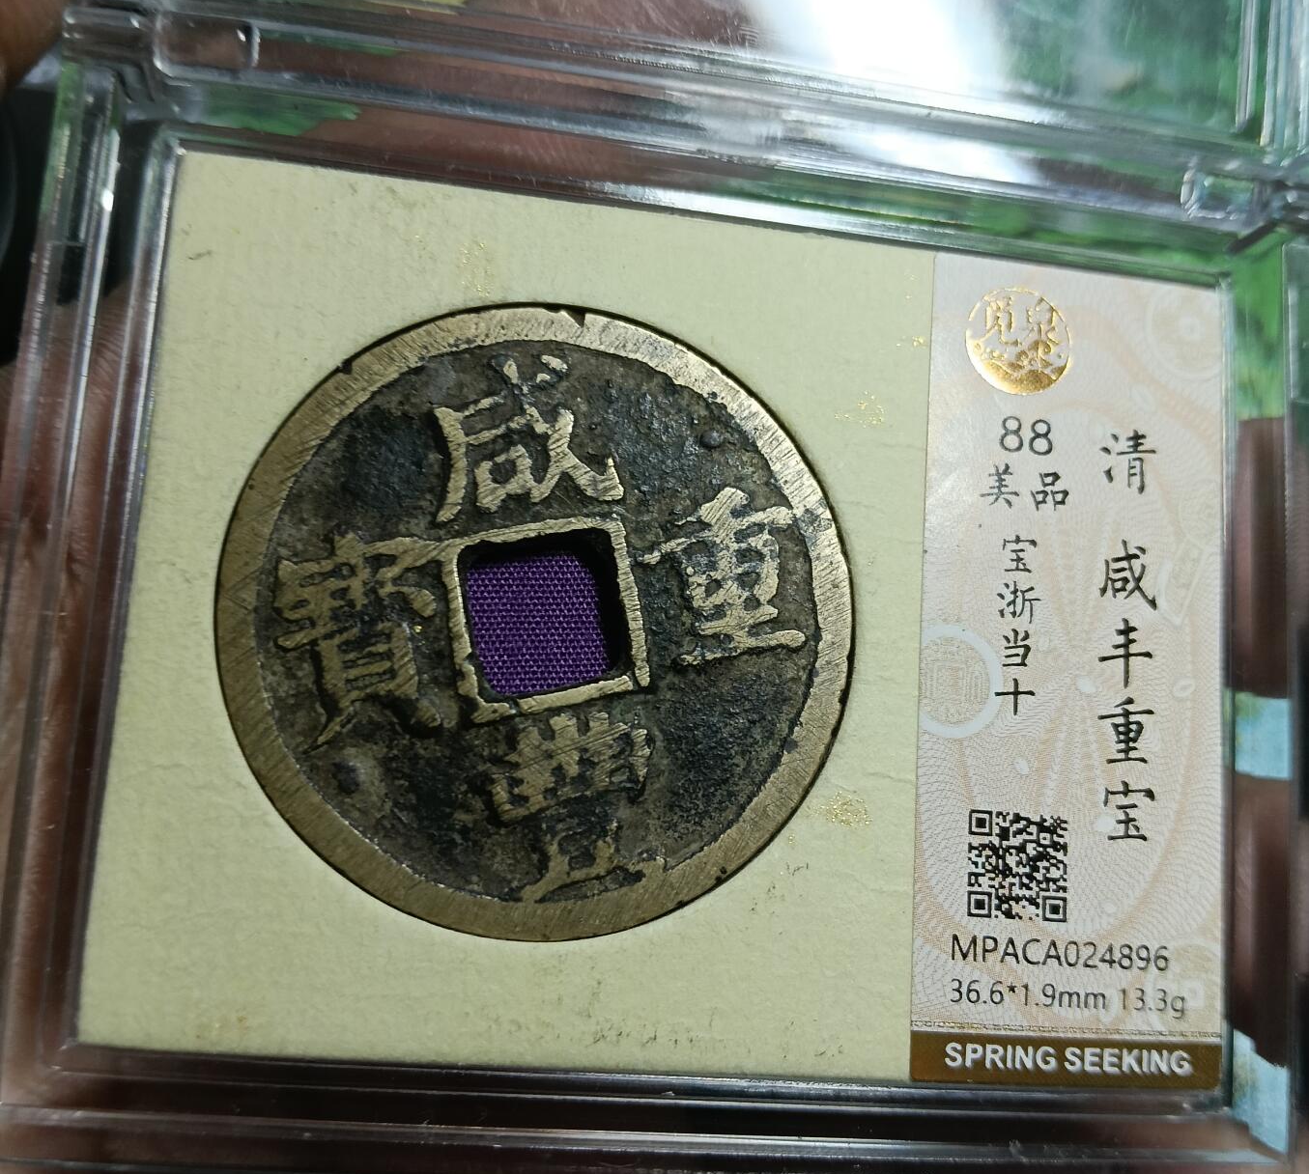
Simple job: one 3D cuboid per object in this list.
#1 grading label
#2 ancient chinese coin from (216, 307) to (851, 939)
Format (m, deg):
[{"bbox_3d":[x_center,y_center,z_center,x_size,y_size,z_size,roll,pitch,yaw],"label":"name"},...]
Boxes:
[{"bbox_3d":[0.026,0.004,0.083,0.019,0.001,0.050,5,82,-8],"label":"grading label"},{"bbox_3d":[-0.006,0.002,0.079,0.037,0.002,0.037,-7,84,-10],"label":"ancient chinese coin"}]

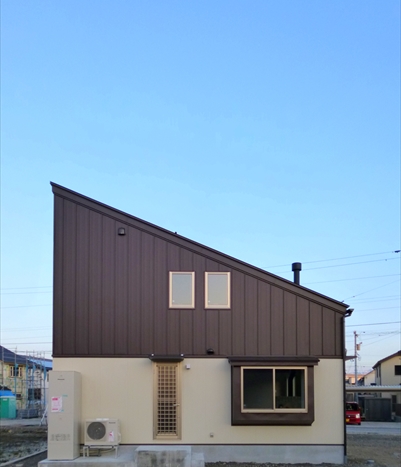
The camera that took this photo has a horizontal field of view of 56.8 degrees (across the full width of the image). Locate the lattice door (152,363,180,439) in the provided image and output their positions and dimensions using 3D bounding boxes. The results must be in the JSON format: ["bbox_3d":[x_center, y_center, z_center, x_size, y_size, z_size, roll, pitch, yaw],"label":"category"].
[{"bbox_3d":[-0.853,4.299,9.500,0.720,1.990,0.100,0,-2,0],"label":"lattice door"}]

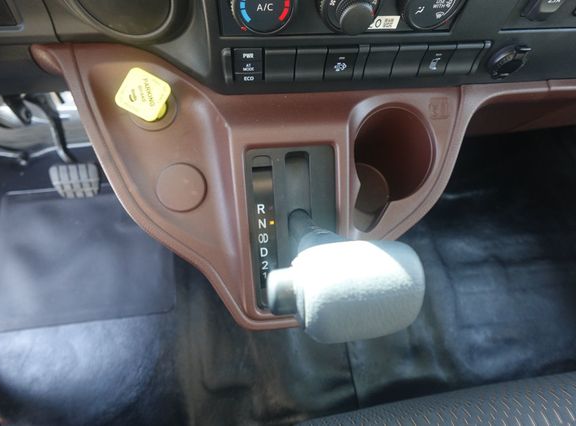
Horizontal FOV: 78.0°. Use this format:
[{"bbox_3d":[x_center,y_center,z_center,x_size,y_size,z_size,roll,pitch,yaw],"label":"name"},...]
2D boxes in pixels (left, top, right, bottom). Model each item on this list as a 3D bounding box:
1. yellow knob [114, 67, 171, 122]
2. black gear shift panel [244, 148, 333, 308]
[{"bbox_3d":[-0.146,-0.118,0.369,0.047,0.035,0.044,31,90,-6],"label":"yellow knob"},{"bbox_3d":[0.006,0.017,0.370,0.090,0.018,0.166,-5,101,-8],"label":"black gear shift panel"}]

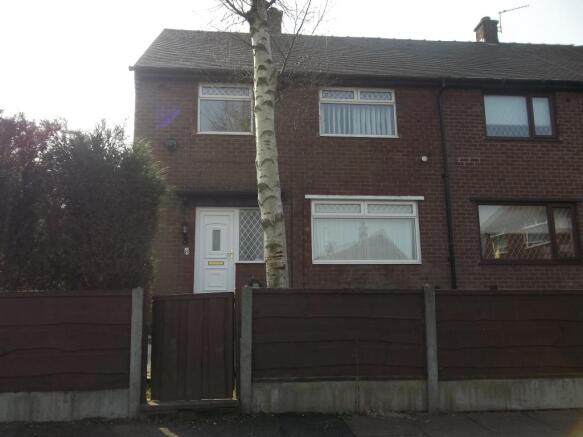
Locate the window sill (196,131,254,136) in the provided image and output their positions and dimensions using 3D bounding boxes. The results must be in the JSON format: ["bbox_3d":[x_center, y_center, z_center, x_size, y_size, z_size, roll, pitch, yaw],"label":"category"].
[{"bbox_3d":[-1.352,-1.729,9.226,1.158,0.052,0.120,0,-9,-5],"label":"window sill"}]

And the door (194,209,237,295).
[{"bbox_3d":[-1.578,0.789,9.497,0.850,2.030,0.080,0,-9,-5],"label":"door"}]

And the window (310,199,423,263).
[{"bbox_3d":[1.505,0.280,9.200,2.224,1.262,0.100,0,-9,-5],"label":"window"}]

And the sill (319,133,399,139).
[{"bbox_3d":[1.411,-1.718,9.474,1.739,0.055,0.120,0,-9,-5],"label":"sill"}]

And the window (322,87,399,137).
[{"bbox_3d":[1.409,-2.241,9.613,1.654,1.073,0.100,0,-9,-5],"label":"window"}]

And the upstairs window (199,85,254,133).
[{"bbox_3d":[-1.363,-2.260,9.365,1.106,1.081,0.100,0,-9,-5],"label":"upstairs window"}]

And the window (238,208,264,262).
[{"bbox_3d":[-0.848,0.339,9.639,0.545,1.110,0.060,0,-9,-5],"label":"window"}]

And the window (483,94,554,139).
[{"bbox_3d":[4.988,-2.219,9.933,1.611,0.996,0.100,0,-9,-5],"label":"window"}]

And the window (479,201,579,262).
[{"bbox_3d":[4.982,0.301,9.511,2.192,1.237,0.100,0,-9,-5],"label":"window"}]

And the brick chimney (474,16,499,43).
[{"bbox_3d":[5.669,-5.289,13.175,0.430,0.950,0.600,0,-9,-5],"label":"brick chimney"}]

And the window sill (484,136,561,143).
[{"bbox_3d":[5.017,-1.696,9.797,1.710,0.091,0.120,0,-9,-5],"label":"window sill"}]

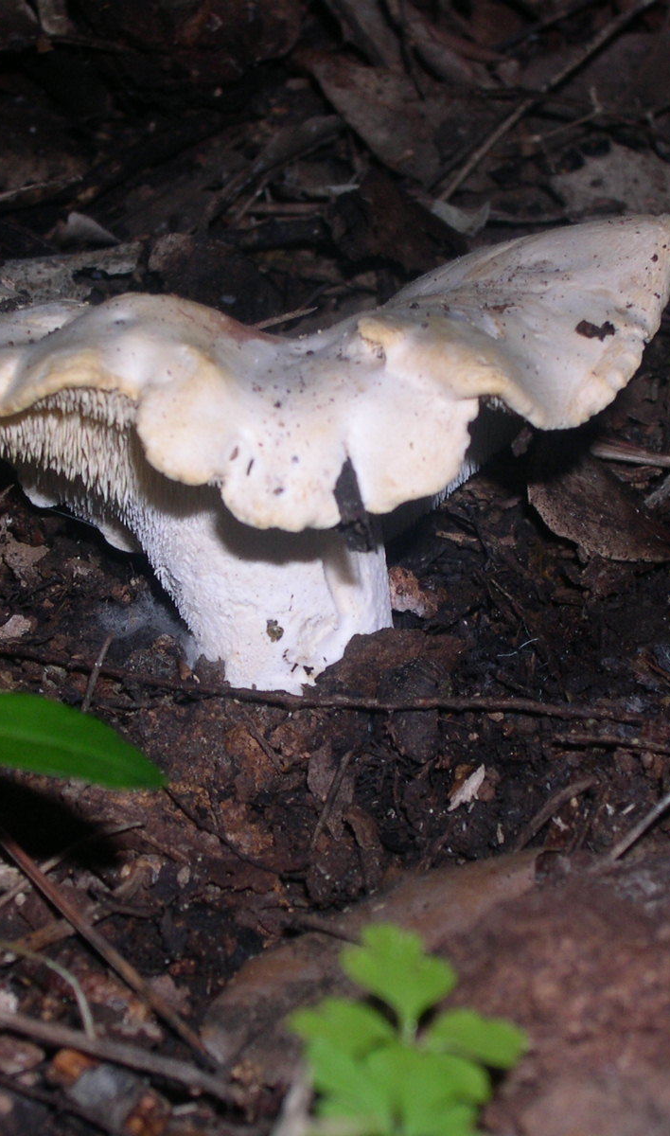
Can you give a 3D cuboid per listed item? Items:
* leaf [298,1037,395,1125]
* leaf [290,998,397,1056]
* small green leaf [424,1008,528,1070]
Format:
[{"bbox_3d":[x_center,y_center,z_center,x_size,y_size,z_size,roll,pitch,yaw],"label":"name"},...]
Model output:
[{"bbox_3d":[0.001,0.047,0.307,0.009,0.003,0.008,29,49,30],"label":"leaf"},{"bbox_3d":[0.001,0.043,0.317,0.010,0.002,0.006,8,34,12],"label":"leaf"},{"bbox_3d":[0.013,0.045,0.318,0.010,0.002,0.007,3,33,4],"label":"small green leaf"}]

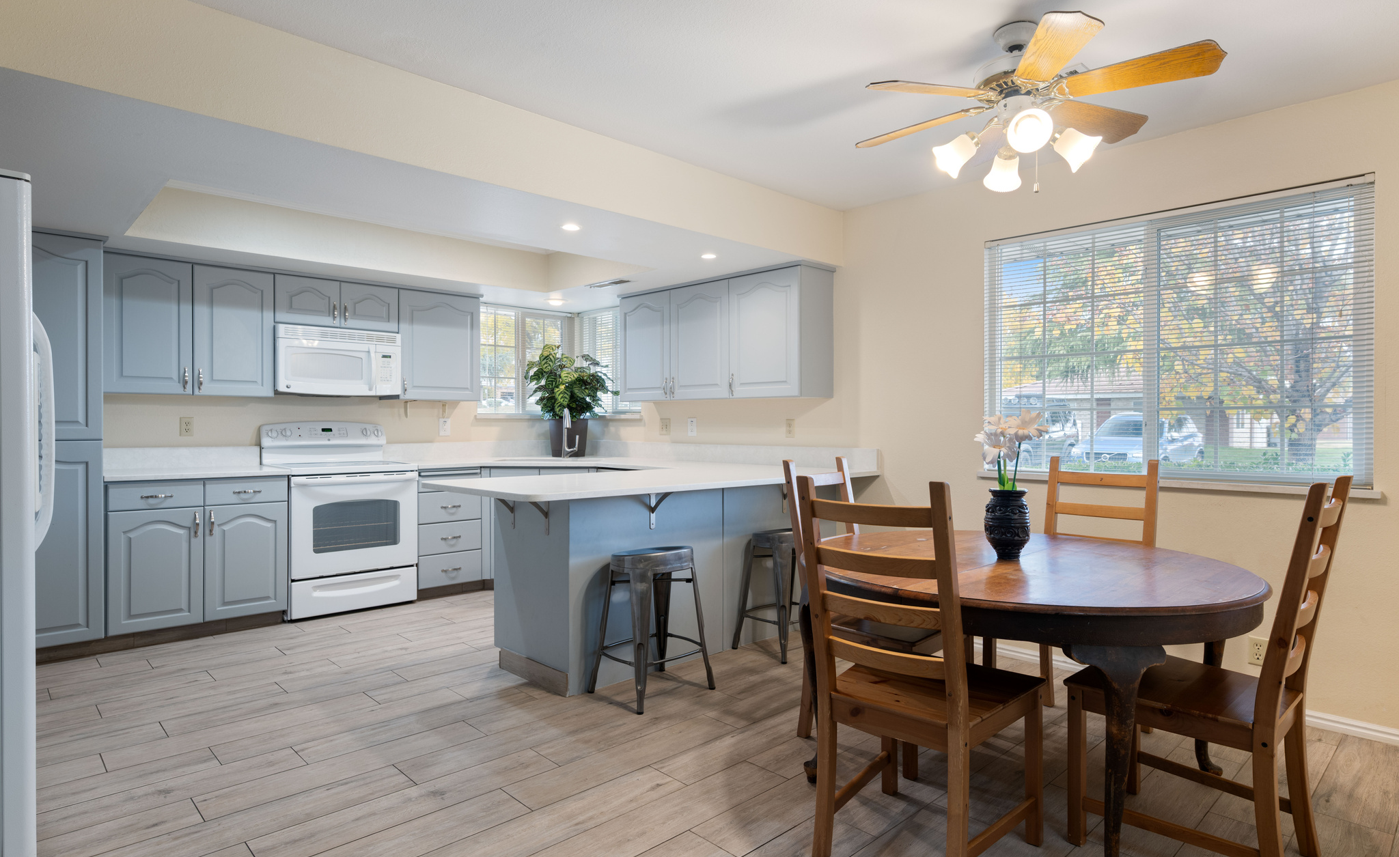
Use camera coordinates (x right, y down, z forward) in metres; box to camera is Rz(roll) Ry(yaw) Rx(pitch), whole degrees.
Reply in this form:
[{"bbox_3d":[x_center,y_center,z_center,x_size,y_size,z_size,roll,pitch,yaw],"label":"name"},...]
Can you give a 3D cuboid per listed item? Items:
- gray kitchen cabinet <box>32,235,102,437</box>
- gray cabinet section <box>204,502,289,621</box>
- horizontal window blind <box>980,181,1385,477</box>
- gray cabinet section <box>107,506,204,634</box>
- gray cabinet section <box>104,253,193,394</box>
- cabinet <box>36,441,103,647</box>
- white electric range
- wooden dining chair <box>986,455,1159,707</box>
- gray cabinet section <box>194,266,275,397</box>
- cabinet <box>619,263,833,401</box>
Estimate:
[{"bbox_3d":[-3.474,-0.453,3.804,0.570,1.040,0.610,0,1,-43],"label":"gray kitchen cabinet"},{"bbox_3d":[-2.763,0.754,4.408,0.416,0.632,0.560,0,-1,-43],"label":"gray cabinet section"},{"bbox_3d":[2.045,-0.377,3.368,0.060,1.205,1.530,0,1,-43],"label":"horizontal window blind"},{"bbox_3d":[-3.066,0.751,4.121,0.419,0.632,0.560,0,-1,-43],"label":"gray cabinet section"},{"bbox_3d":[-3.203,-0.575,4.265,0.405,0.763,0.325,0,-1,-43],"label":"gray cabinet section"},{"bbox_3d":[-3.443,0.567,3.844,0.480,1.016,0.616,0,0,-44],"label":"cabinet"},{"bbox_3d":[-2.346,0.560,4.846,0.758,1.195,0.670,0,0,-44],"label":"white electric range"},{"bbox_3d":[1.466,0.656,2.859,0.555,1.050,0.495,0,1,-43],"label":"wooden dining chair"},{"bbox_3d":[-2.902,-0.574,4.549,0.423,0.763,0.325,0,-1,-43],"label":"gray cabinet section"},{"bbox_3d":[0.118,-0.583,5.053,0.321,0.780,1.716,0,0,-44],"label":"cabinet"}]

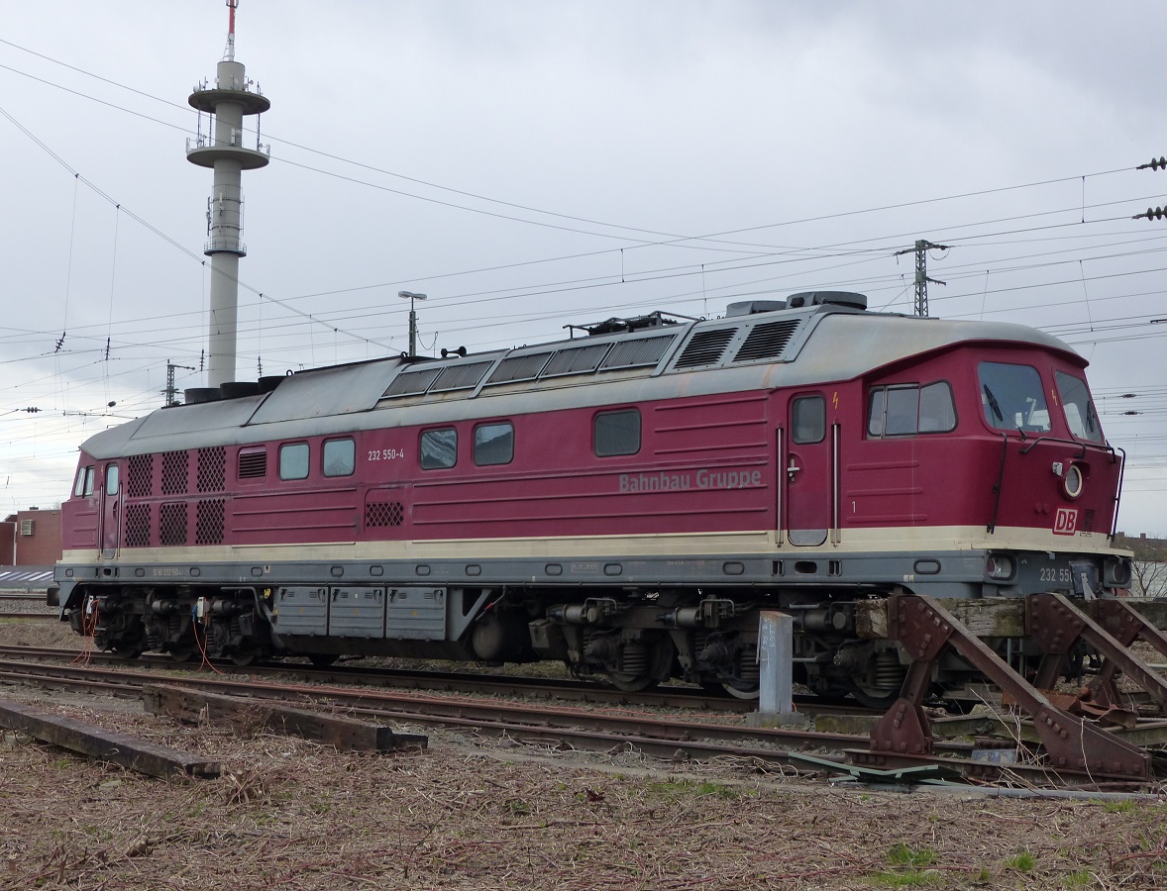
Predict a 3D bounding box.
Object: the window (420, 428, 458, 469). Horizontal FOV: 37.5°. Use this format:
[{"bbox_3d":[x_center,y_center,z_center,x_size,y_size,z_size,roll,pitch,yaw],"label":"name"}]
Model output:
[{"bbox_3d":[-1.902,0.055,22.696,0.070,0.537,0.794,5,-7,-43],"label":"window"}]

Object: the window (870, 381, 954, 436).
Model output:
[{"bbox_3d":[3.351,-0.361,17.491,1.070,0.544,0.070,-4,-7,44],"label":"window"}]

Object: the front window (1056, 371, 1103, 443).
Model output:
[{"bbox_3d":[5.274,-0.404,18.233,0.070,0.743,0.929,-22,-17,32],"label":"front window"}]

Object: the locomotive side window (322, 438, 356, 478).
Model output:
[{"bbox_3d":[-3.444,0.183,24.316,0.070,0.550,0.782,5,-7,-43],"label":"locomotive side window"}]

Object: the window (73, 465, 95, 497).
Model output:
[{"bbox_3d":[-8.702,0.638,30.152,0.070,0.544,1.030,5,-7,-41],"label":"window"}]

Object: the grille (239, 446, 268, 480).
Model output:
[{"bbox_3d":[-4.984,0.271,25.937,0.070,0.493,0.800,5,-7,-43],"label":"grille"}]

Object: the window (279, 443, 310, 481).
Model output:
[{"bbox_3d":[-4.212,0.250,25.123,0.070,0.537,0.776,5,-7,-43],"label":"window"}]

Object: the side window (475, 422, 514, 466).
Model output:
[{"bbox_3d":[-1.126,-0.005,21.881,0.070,0.533,0.782,5,-7,-43],"label":"side window"}]

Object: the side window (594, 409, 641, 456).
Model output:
[{"bbox_3d":[0.413,-0.136,20.265,0.070,0.550,0.792,5,-7,-43],"label":"side window"}]

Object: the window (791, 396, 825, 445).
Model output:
[{"bbox_3d":[2.400,-0.269,18.266,0.460,0.518,0.070,-4,-7,44],"label":"window"}]

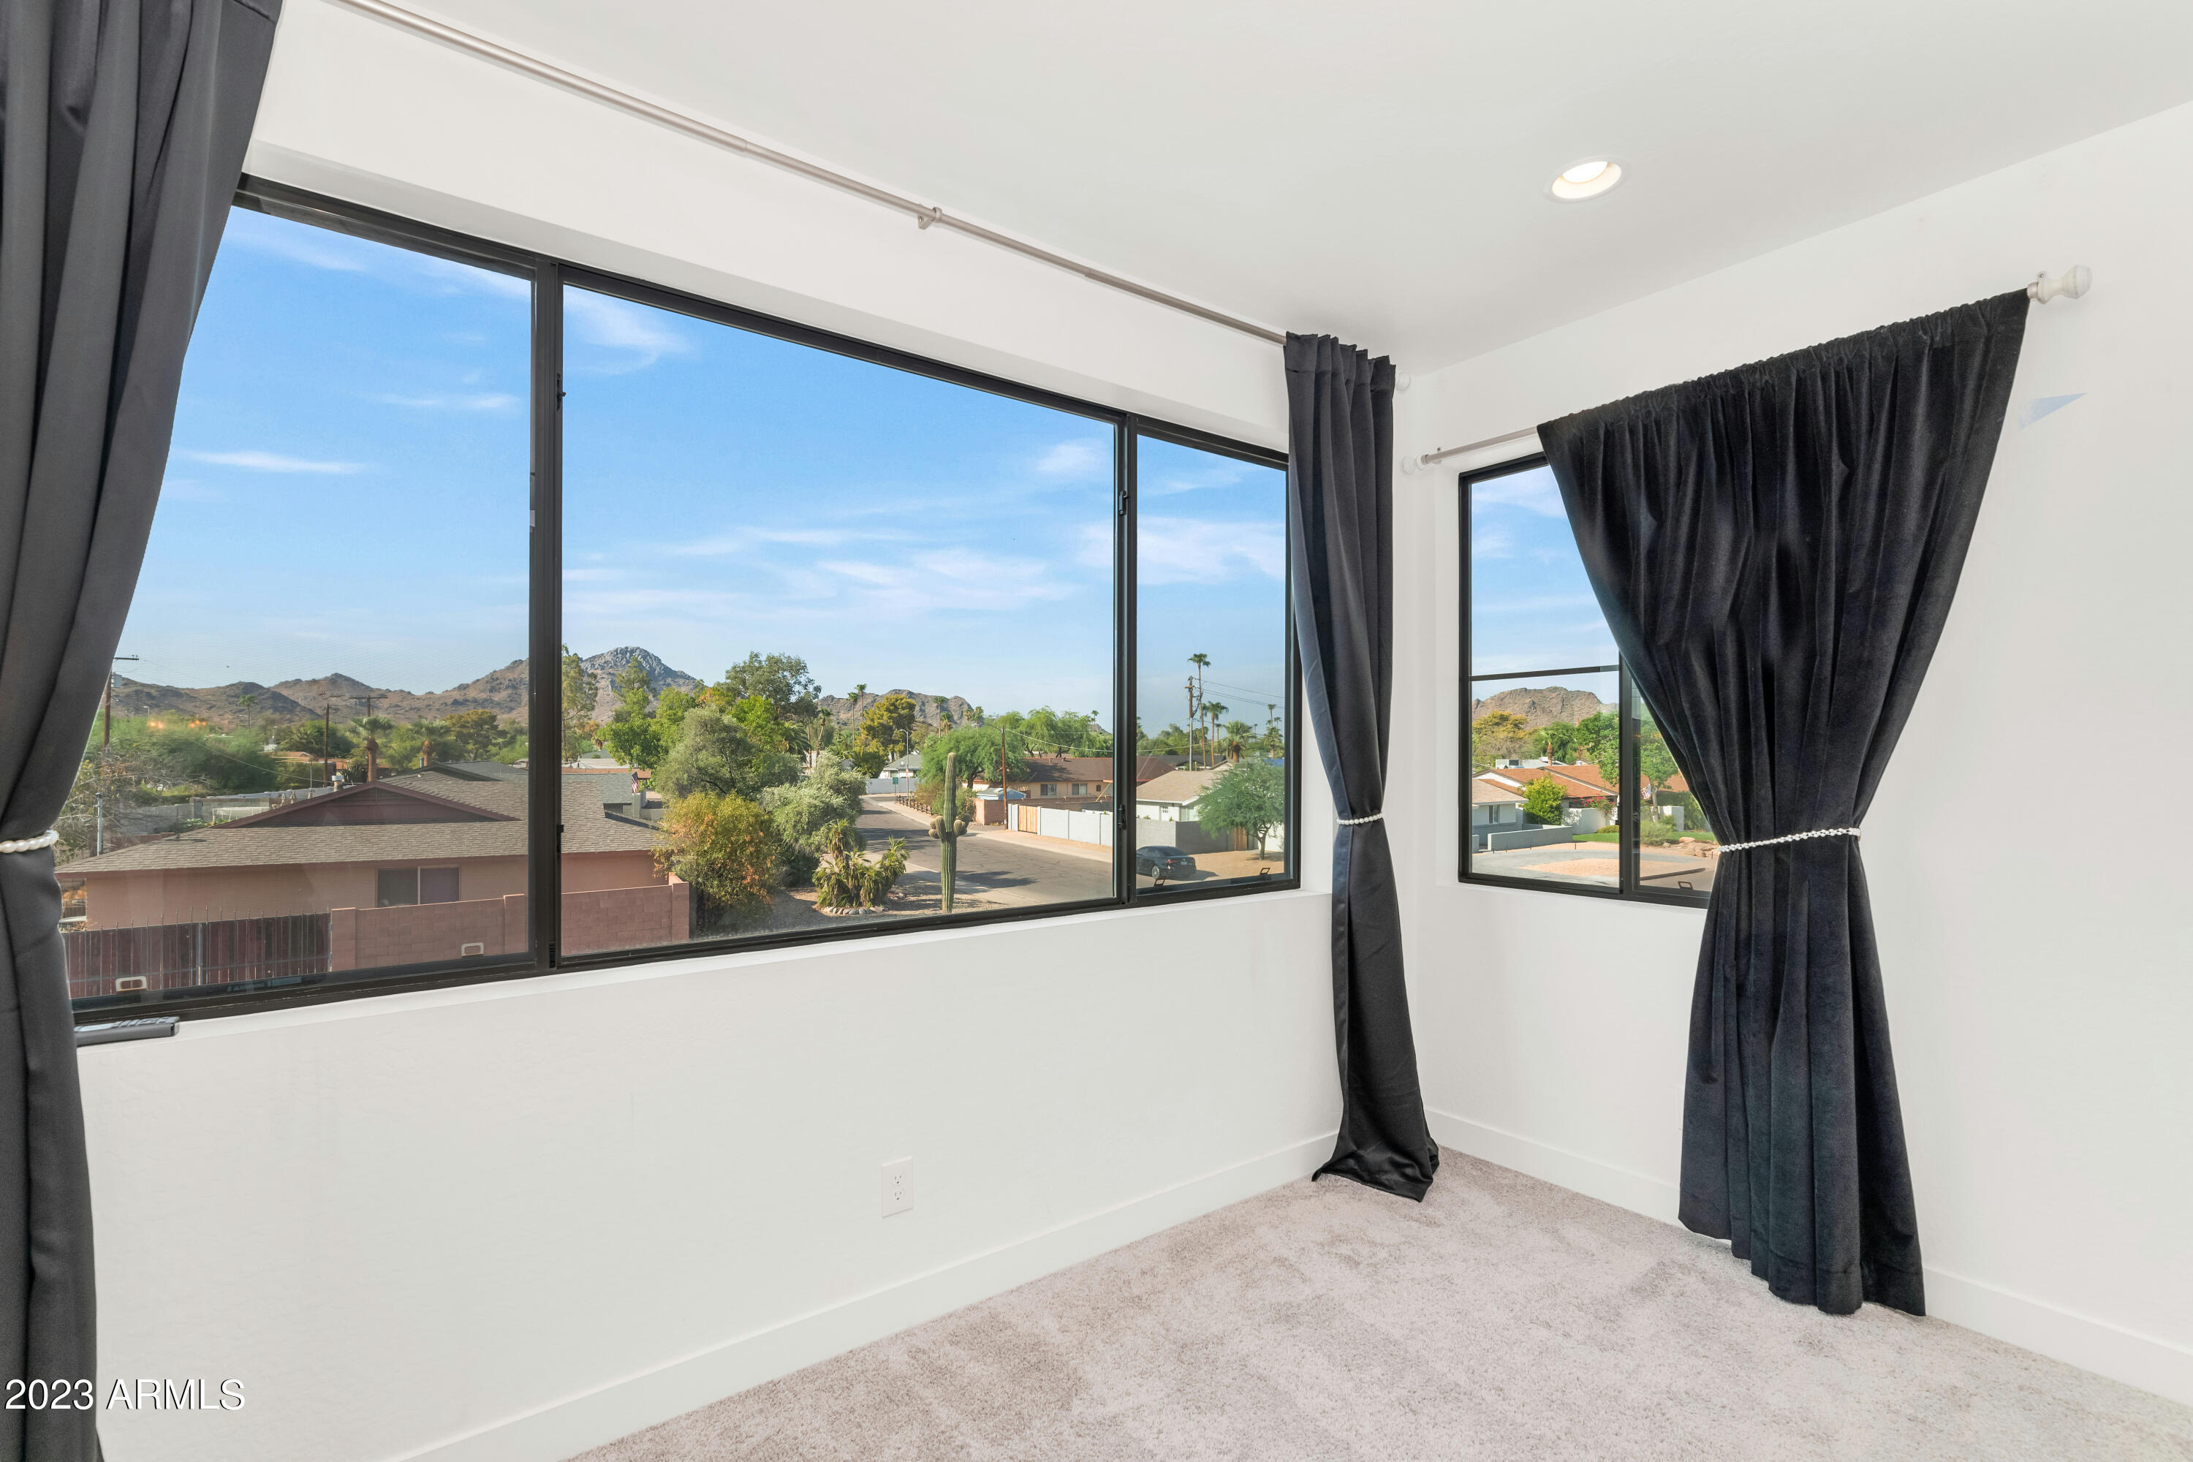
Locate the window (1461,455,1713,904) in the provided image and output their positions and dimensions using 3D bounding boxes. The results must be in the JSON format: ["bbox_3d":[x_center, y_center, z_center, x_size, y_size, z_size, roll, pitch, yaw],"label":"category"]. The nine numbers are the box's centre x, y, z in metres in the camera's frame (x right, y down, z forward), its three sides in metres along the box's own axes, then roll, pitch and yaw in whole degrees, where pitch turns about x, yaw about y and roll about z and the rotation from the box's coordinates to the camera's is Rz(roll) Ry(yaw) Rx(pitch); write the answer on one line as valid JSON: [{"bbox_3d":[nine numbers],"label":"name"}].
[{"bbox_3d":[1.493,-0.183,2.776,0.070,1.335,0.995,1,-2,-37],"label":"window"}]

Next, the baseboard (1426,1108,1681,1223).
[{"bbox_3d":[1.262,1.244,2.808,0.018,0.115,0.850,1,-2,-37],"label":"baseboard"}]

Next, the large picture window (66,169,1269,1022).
[{"bbox_3d":[-0.485,-0.206,2.272,2.800,1.370,0.080,1,-2,-37],"label":"large picture window"}]

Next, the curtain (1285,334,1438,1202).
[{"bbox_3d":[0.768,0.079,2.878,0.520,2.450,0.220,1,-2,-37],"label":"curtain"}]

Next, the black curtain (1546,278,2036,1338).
[{"bbox_3d":[1.555,0.205,2.317,0.150,2.165,1.015,1,-2,-37],"label":"black curtain"}]

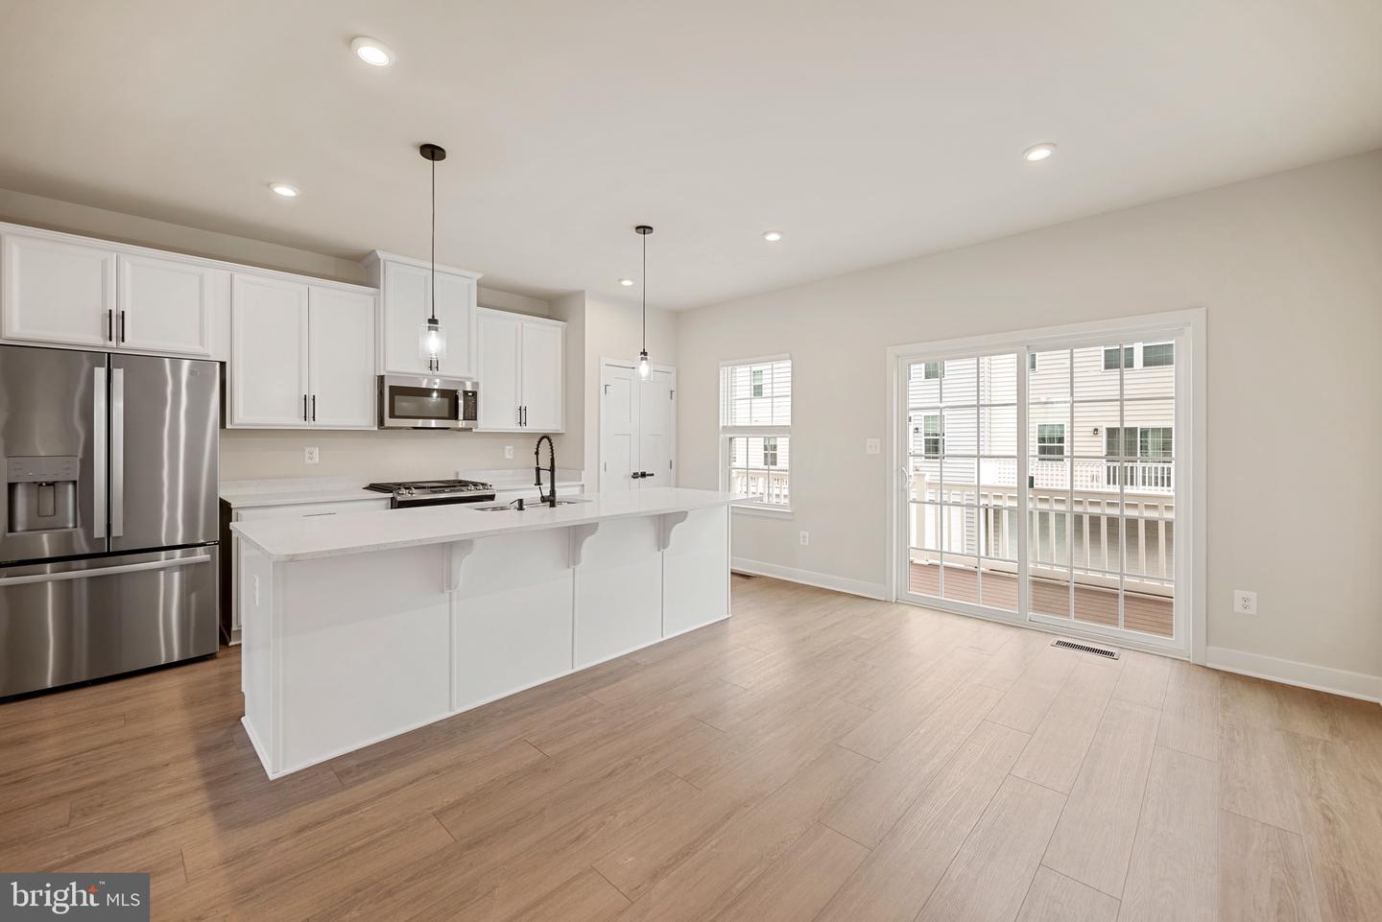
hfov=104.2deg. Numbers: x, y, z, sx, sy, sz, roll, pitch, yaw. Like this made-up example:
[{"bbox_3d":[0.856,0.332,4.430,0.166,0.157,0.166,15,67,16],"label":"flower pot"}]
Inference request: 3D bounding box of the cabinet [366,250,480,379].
[{"bbox_3d":[-2.267,-1.153,4.584,0.420,0.925,0.835,2,3,45],"label":"cabinet"}]

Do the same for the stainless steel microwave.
[{"bbox_3d":[-2.262,-0.477,4.579,0.430,0.415,0.750,2,3,45],"label":"stainless steel microwave"}]

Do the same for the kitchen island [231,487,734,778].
[{"bbox_3d":[-0.889,0.745,3.353,1.070,0.915,2.870,2,3,45],"label":"kitchen island"}]

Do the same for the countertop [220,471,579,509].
[{"bbox_3d":[-2.211,0.206,4.578,0.620,0.140,2.635,2,3,45],"label":"countertop"}]

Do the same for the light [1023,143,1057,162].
[{"bbox_3d":[1.759,-1.552,2.734,0.150,0.025,0.150,2,3,45],"label":"light"}]

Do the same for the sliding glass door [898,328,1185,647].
[{"bbox_3d":[2.357,0.167,3.856,1.740,2.000,0.110,2,3,45],"label":"sliding glass door"}]

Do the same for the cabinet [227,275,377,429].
[{"bbox_3d":[-2.901,-0.770,4.019,0.330,1.090,0.910,2,3,45],"label":"cabinet"}]

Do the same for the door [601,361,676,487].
[{"bbox_3d":[-0.539,0.047,5.814,0.080,2.130,1.040,2,3,45],"label":"door"}]

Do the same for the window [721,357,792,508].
[{"bbox_3d":[0.641,-0.281,5.510,0.890,1.470,0.100,2,3,45],"label":"window"}]

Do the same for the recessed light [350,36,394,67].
[{"bbox_3d":[-1.202,-1.529,2.037,0.150,0.025,0.150,2,3,45],"label":"recessed light"}]

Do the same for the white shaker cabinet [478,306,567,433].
[{"bbox_3d":[-1.708,-0.823,5.229,0.330,1.110,0.910,2,3,45],"label":"white shaker cabinet"}]

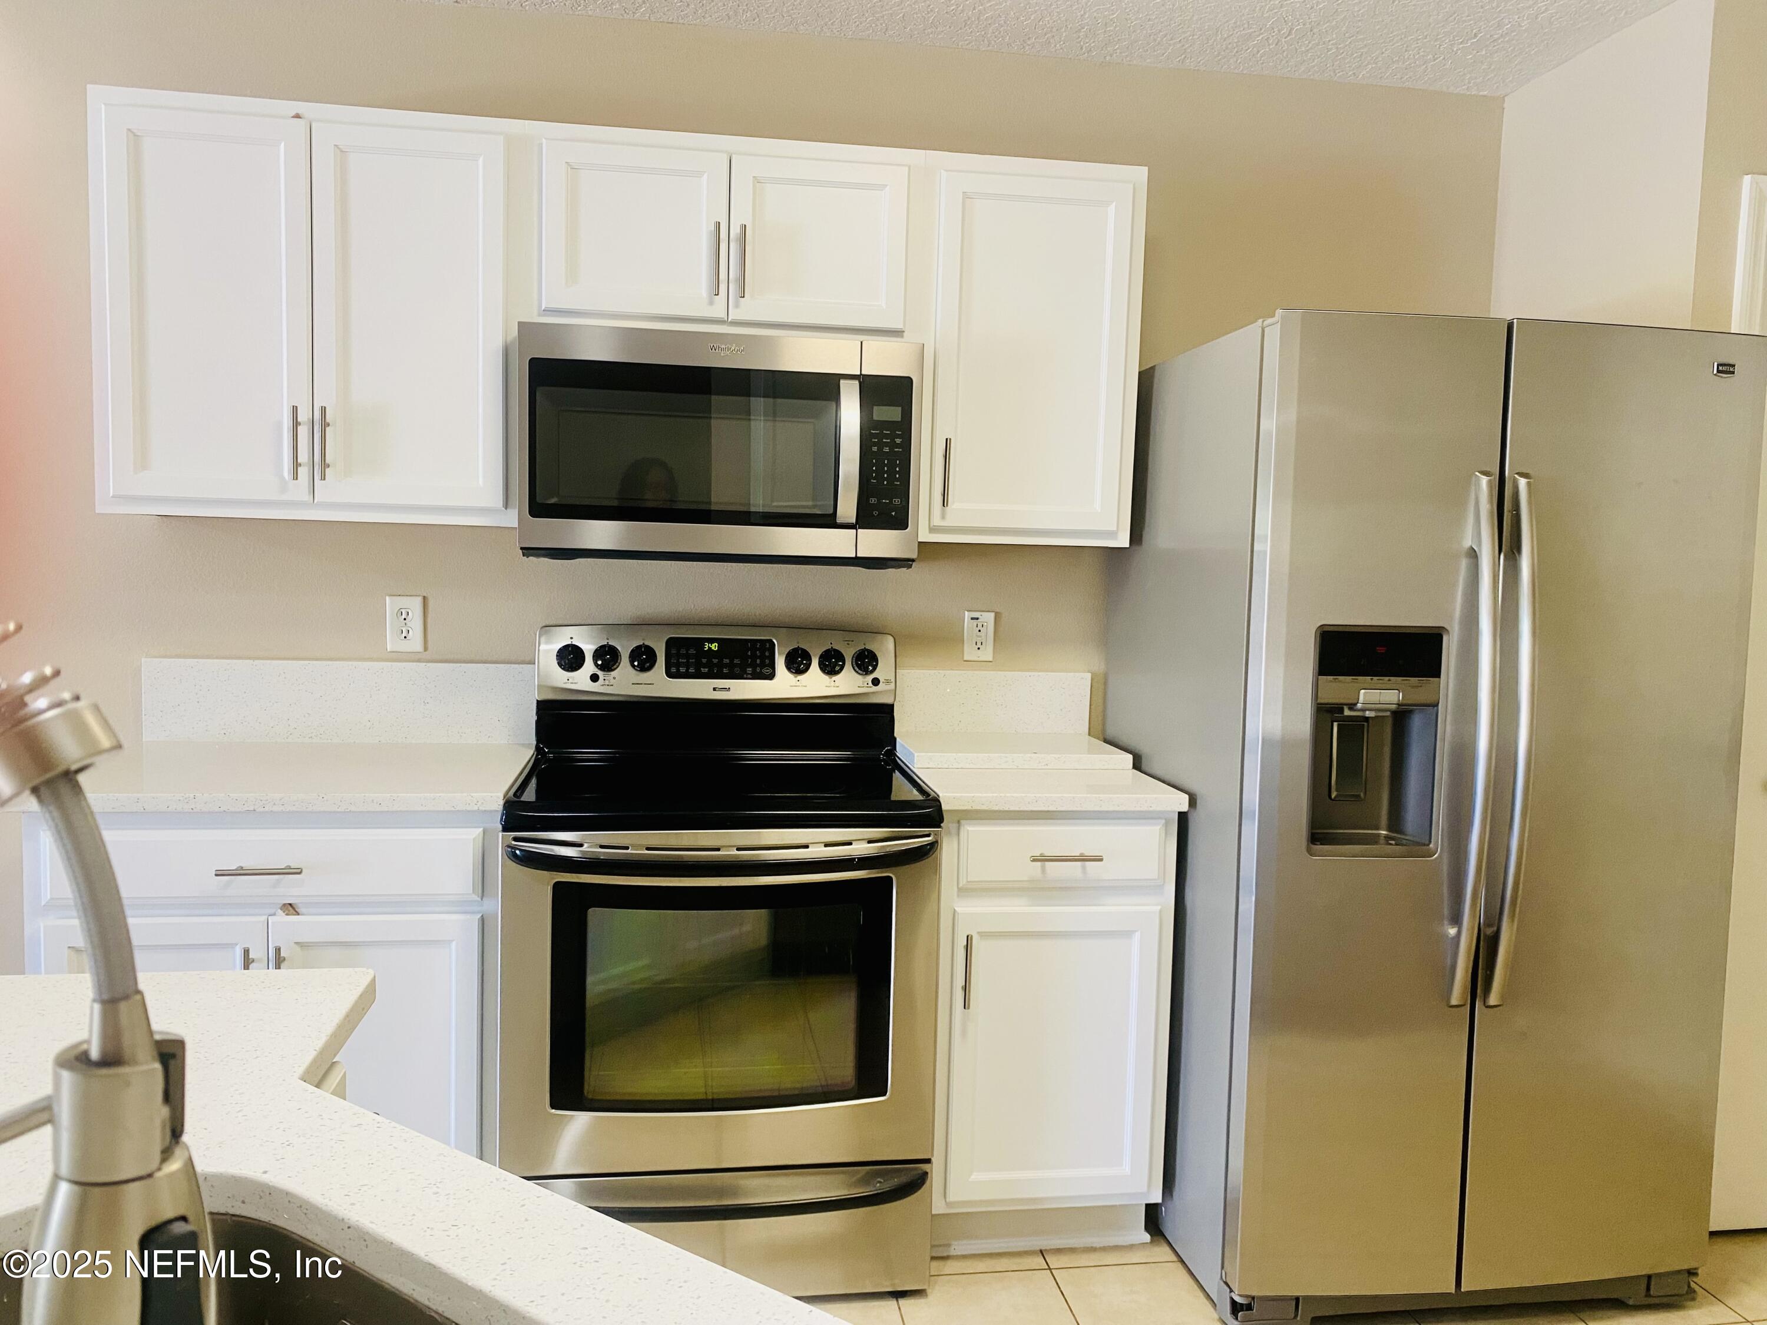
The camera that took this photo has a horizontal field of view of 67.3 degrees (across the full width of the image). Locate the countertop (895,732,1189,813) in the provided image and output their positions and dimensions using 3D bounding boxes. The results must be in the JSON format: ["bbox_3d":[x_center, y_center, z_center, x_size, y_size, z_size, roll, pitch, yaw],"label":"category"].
[{"bbox_3d":[0.287,0.218,2.731,0.467,0.052,0.641,1,4,-9],"label":"countertop"}]

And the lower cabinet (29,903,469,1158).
[{"bbox_3d":[-1.092,0.681,2.559,0.712,0.590,0.630,1,4,-9],"label":"lower cabinet"}]

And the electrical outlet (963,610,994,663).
[{"bbox_3d":[0.220,-0.058,3.020,0.070,0.115,0.009,1,4,-9],"label":"electrical outlet"}]

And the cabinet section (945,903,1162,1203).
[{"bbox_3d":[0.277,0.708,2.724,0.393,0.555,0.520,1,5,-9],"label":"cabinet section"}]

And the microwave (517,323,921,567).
[{"bbox_3d":[-0.329,-0.419,2.700,0.756,0.431,0.415,1,4,-9],"label":"microwave"}]

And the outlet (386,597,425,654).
[{"bbox_3d":[-1.017,-0.081,2.826,0.076,0.117,0.009,1,4,-9],"label":"outlet"}]

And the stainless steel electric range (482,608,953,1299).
[{"bbox_3d":[-0.325,0.533,2.613,0.758,1.180,0.705,1,4,-9],"label":"stainless steel electric range"}]

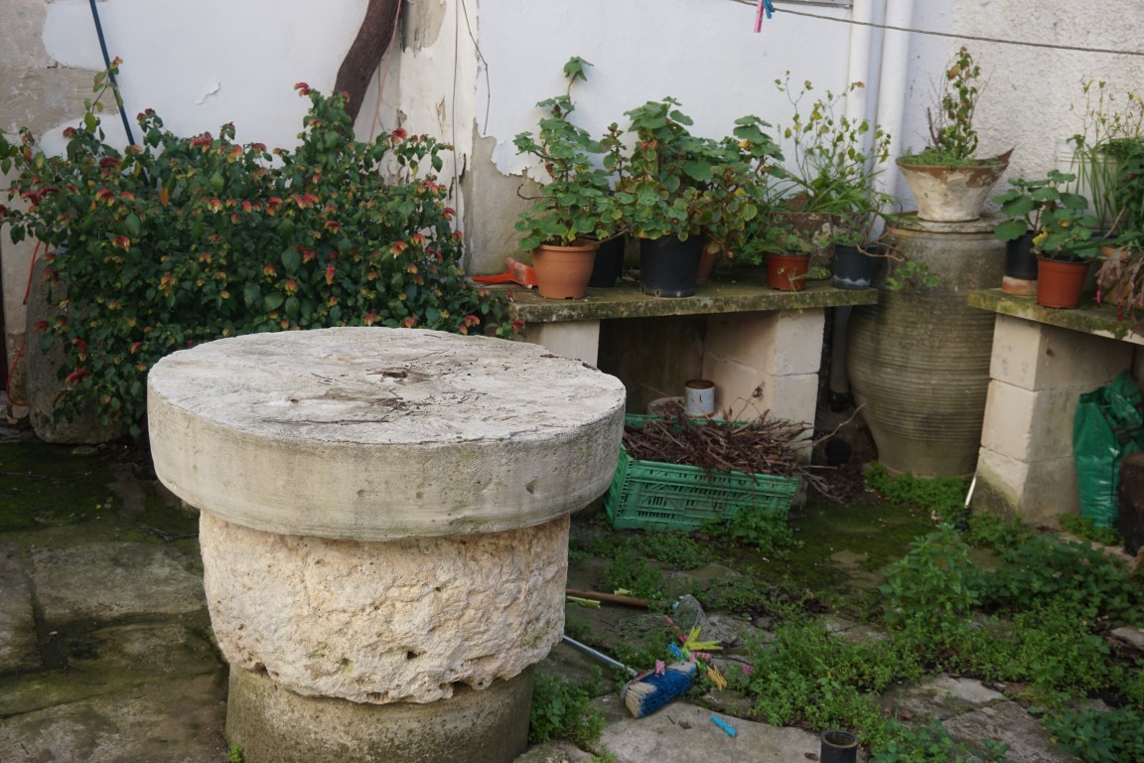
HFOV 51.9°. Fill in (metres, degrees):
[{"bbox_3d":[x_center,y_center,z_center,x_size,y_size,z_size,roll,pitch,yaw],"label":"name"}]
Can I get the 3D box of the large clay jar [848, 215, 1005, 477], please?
[{"bbox_3d":[1.480,-0.147,4.764,0.720,1.016,0.720,1,12,0],"label":"large clay jar"}]

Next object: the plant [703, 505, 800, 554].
[{"bbox_3d":[0.594,0.460,3.897,0.320,0.150,0.220,1,12,0],"label":"plant"}]

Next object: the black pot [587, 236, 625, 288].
[{"bbox_3d":[0.090,-0.458,4.348,0.200,0.200,0.200,1,12,0],"label":"black pot"}]

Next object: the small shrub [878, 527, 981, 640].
[{"bbox_3d":[1.005,0.543,3.300,0.280,0.260,0.260,1,12,0],"label":"small shrub"}]

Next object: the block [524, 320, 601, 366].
[{"bbox_3d":[-0.129,-0.132,4.149,0.250,0.250,0.450,-4,13,-24],"label":"block"}]

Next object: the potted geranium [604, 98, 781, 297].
[{"bbox_3d":[0.435,-0.667,4.220,0.624,0.676,0.440,-4,13,-24],"label":"potted geranium"}]

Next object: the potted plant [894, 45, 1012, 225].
[{"bbox_3d":[1.486,-0.964,4.588,0.450,0.656,0.440,1,12,0],"label":"potted plant"}]

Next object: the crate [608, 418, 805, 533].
[{"bbox_3d":[0.421,0.328,4.125,0.600,0.250,0.400,6,22,-13],"label":"crate"}]

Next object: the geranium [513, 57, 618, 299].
[{"bbox_3d":[-0.027,-0.693,4.014,0.336,0.793,0.340,1,12,0],"label":"geranium"}]

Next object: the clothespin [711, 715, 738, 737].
[{"bbox_3d":[0.348,0.786,2.696,0.016,0.012,0.080,-5,14,-26],"label":"clothespin"}]

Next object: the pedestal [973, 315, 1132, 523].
[{"bbox_3d":[1.771,0.115,4.286,0.470,0.720,0.230,-4,13,-24],"label":"pedestal"}]

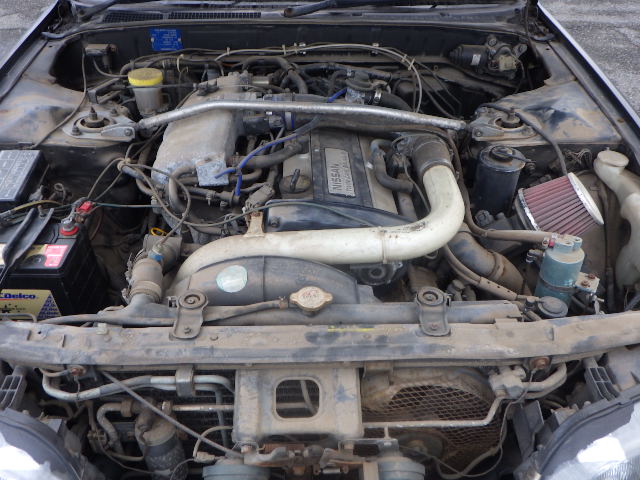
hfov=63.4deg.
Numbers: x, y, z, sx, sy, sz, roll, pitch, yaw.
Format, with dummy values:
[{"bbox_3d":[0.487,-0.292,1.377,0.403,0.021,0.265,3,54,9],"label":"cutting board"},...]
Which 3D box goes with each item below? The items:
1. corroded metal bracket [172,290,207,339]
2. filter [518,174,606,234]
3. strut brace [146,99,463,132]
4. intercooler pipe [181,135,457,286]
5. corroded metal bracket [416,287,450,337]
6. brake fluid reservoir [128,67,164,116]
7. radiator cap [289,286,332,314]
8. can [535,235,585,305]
[{"bbox_3d":[-0.219,0.125,0.870,0.053,0.028,0.093,-1,37,-1],"label":"corroded metal bracket"},{"bbox_3d":[0.519,-0.066,1.120,0.130,0.150,0.150,-29,33,32],"label":"filter"},{"bbox_3d":[-0.041,-0.295,1.225,0.775,0.060,0.045,-1,37,-1],"label":"strut brace"},{"bbox_3d":[-0.002,-0.061,1.037,0.555,0.225,0.260,-1,37,-1],"label":"intercooler pipe"},{"bbox_3d":[0.191,0.120,0.870,0.053,0.028,0.093,-1,37,-1],"label":"corroded metal bracket"},{"bbox_3d":[-0.431,-0.367,1.285,0.085,0.105,0.085,-1,37,-1],"label":"brake fluid reservoir"},{"bbox_3d":[-0.015,0.105,0.895,0.073,0.028,0.050,-1,37,-1],"label":"radiator cap"},{"bbox_3d":[0.466,0.061,1.010,0.075,0.135,0.075,2,37,-2],"label":"can"}]

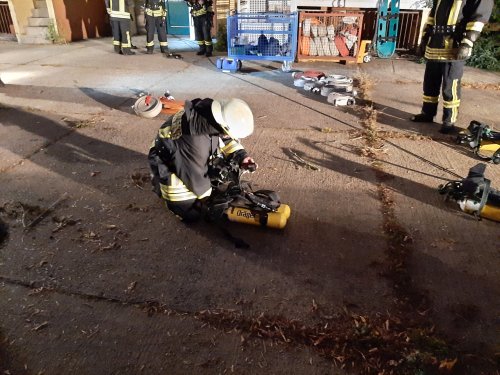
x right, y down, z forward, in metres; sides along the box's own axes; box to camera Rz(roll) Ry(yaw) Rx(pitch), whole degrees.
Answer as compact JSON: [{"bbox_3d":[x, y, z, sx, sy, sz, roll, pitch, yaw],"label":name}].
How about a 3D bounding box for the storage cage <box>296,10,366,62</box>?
[{"bbox_3d":[1.681,-3.127,7.786,1.210,0.970,0.800,6,30,12],"label":"storage cage"}]

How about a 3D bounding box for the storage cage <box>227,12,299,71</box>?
[{"bbox_3d":[0.292,-2.838,7.302,1.220,1.000,0.800,4,30,9],"label":"storage cage"}]

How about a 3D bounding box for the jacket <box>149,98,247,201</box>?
[{"bbox_3d":[-0.350,-0.287,2.752,0.600,0.660,0.550,5,30,10],"label":"jacket"}]

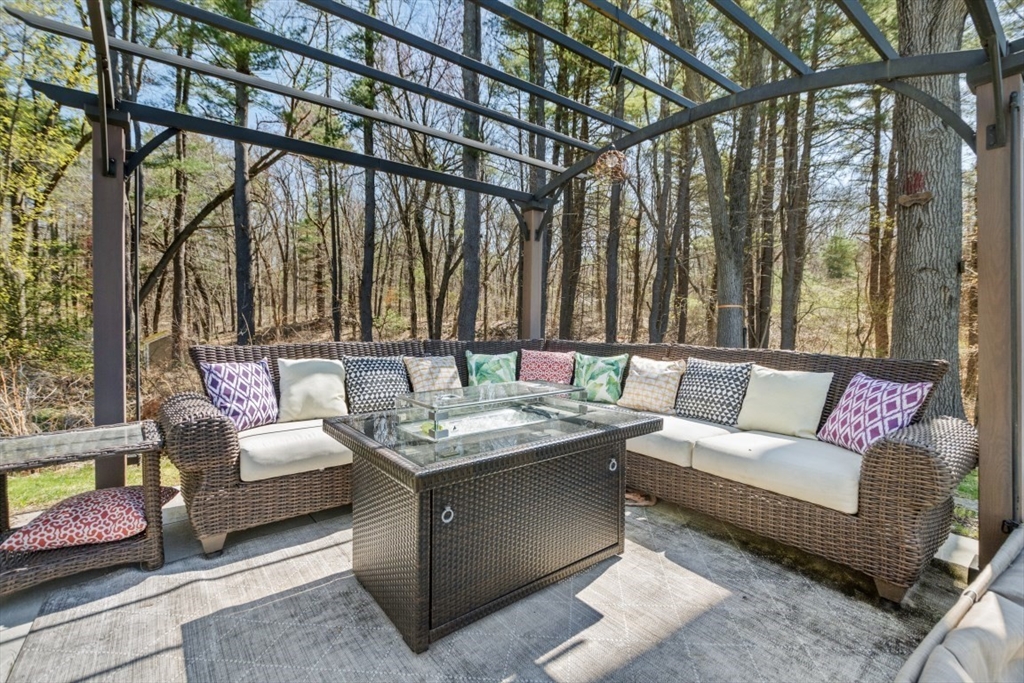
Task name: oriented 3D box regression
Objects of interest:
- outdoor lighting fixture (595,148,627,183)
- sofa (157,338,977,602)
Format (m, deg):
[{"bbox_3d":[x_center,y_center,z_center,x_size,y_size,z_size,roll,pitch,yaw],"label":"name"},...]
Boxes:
[{"bbox_3d":[0.599,-1.060,2.570,0.200,0.200,0.200,1,2,0],"label":"outdoor lighting fixture"},{"bbox_3d":[0.117,0.491,2.235,2.986,0.863,2.949,-1,3,-39],"label":"sofa"}]

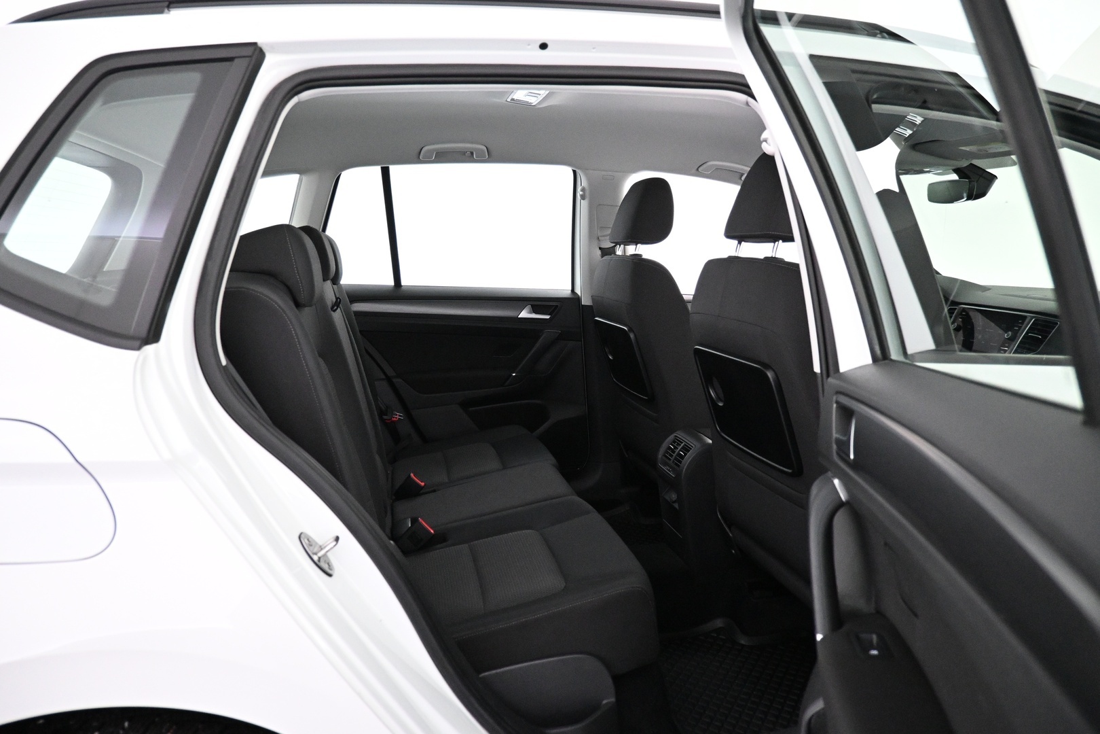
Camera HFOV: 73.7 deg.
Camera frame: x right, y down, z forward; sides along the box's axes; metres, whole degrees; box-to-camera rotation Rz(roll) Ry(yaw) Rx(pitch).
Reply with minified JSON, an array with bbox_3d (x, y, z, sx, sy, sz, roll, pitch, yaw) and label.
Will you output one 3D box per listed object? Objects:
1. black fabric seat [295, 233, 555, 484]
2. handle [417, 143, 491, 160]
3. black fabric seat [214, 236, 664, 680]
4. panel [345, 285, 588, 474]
[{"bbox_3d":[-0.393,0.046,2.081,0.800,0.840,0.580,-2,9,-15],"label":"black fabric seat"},{"bbox_3d":[-0.286,-0.651,2.200,0.205,0.044,0.043,-2,9,-15],"label":"handle"},{"bbox_3d":[-0.217,0.149,1.432,0.800,0.840,0.520,-2,9,-15],"label":"black fabric seat"},{"bbox_3d":[-0.303,0.060,2.479,0.895,0.670,0.130,-2,9,-15],"label":"panel"}]

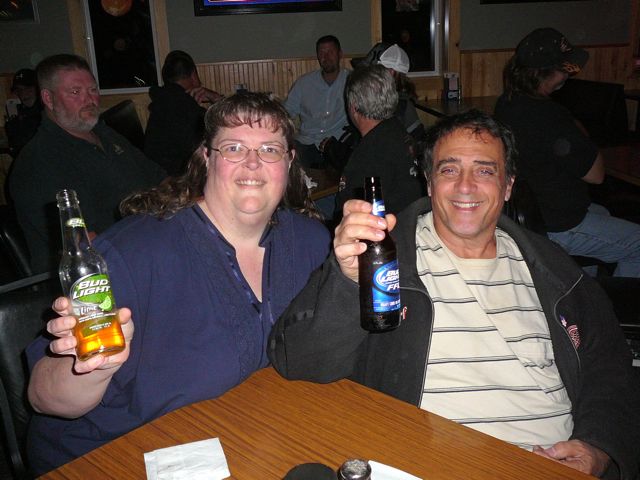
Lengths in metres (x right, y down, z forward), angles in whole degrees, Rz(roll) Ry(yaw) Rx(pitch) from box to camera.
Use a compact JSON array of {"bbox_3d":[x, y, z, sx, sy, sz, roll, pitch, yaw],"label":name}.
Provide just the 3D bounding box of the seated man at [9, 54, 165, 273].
[{"bbox_3d":[-0.659,0.029,2.078,0.680,1.200,0.580,11,22,34],"label":"seated man"}]

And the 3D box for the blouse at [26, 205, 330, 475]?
[{"bbox_3d":[-0.232,0.195,1.243,0.580,0.560,0.390,-13,21,-29],"label":"blouse"}]

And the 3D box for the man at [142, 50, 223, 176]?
[{"bbox_3d":[-0.646,-0.359,3.393,0.540,1.200,0.660,14,24,39],"label":"man"}]

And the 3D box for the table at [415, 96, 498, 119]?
[{"bbox_3d":[1.099,-0.522,4.481,0.800,0.750,1.100,-1,19,6],"label":"table"}]

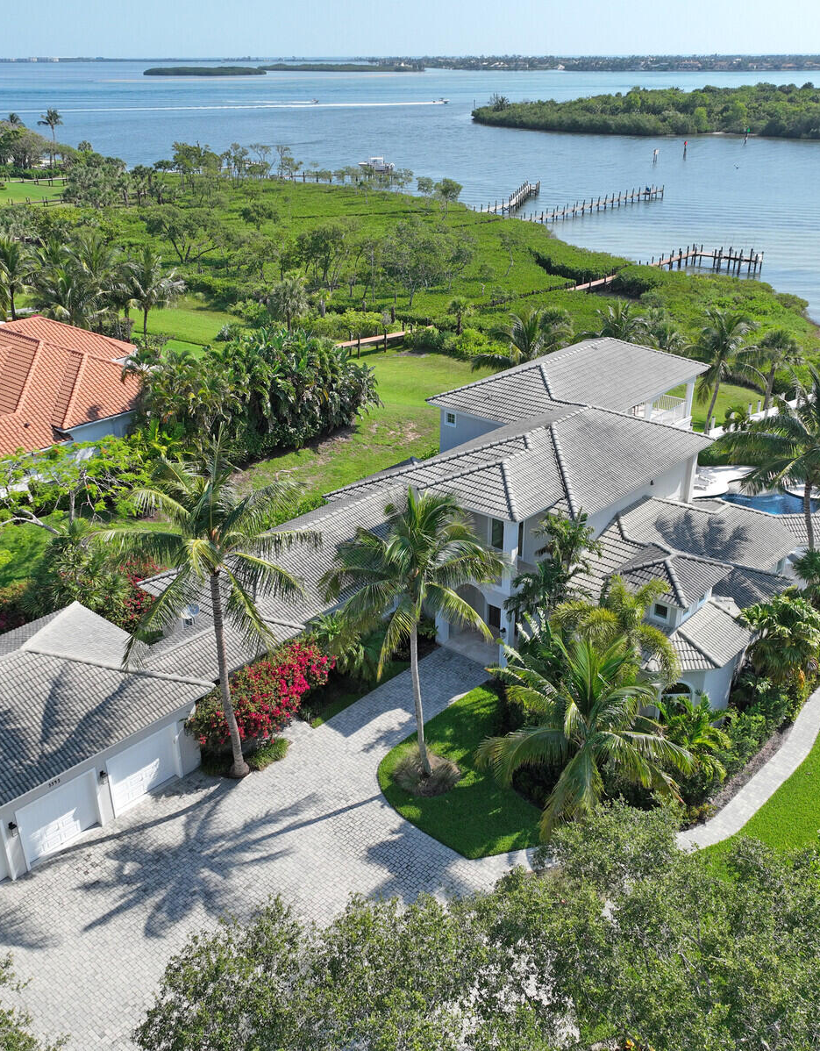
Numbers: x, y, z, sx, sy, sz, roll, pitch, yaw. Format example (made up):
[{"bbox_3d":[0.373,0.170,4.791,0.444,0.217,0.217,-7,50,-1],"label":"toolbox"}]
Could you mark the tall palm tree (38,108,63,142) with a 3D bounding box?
[{"bbox_3d":[-84.736,-91.585,230.720,5.940,13.800,5.940,-9,27,-17],"label":"tall palm tree"}]

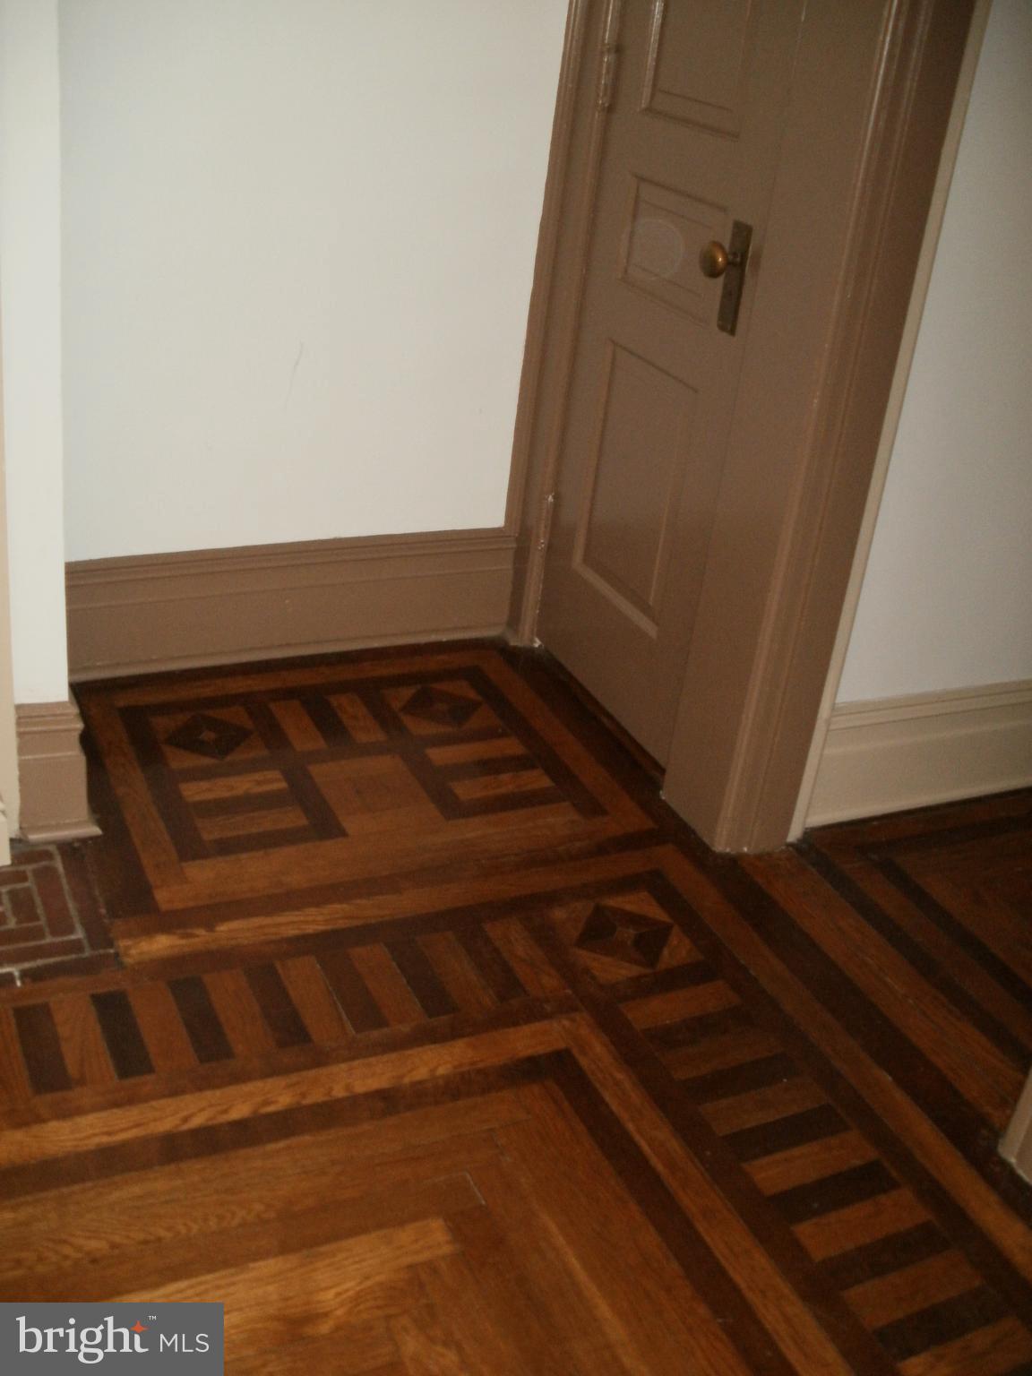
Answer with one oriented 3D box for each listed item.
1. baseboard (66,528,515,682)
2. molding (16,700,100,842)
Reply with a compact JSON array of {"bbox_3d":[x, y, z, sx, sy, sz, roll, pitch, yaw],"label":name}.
[{"bbox_3d":[-0.449,-0.174,2.879,0.960,0.240,0.038,-7,30,-26],"label":"baseboard"},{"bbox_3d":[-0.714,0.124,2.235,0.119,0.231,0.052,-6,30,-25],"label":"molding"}]

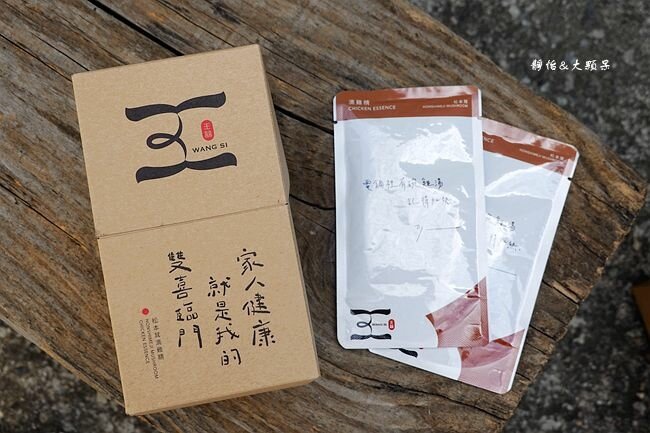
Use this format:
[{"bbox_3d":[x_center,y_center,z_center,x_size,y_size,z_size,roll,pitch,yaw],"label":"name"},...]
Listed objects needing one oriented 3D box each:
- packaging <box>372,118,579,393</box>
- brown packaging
[{"bbox_3d":[0.099,0.021,0.525,0.098,0.012,0.171,17,84,2],"label":"packaging"},{"bbox_3d":[-0.076,0.008,0.495,0.111,0.069,0.198,-11,84,-1],"label":"brown packaging"}]

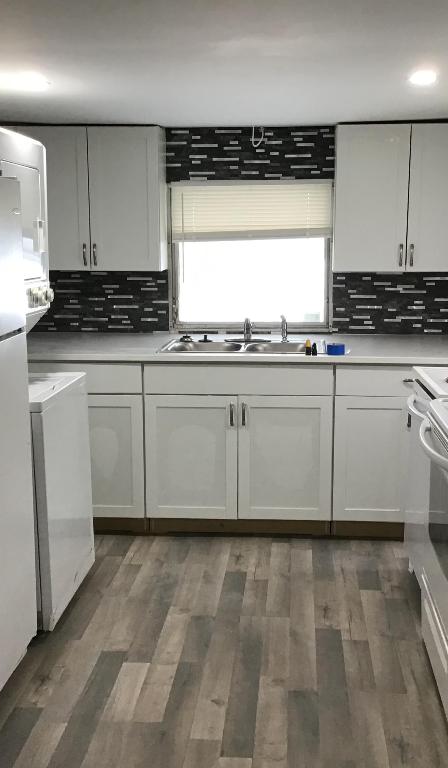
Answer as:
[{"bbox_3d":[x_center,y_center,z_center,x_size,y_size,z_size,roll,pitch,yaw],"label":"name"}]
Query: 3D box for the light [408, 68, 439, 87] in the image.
[{"bbox_3d":[0.761,-1.172,3.513,0.112,0.030,0.112,1,10,4],"label":"light"}]

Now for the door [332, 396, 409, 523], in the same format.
[{"bbox_3d":[0.709,0.367,4.363,0.375,0.606,0.050,1,10,4],"label":"door"}]

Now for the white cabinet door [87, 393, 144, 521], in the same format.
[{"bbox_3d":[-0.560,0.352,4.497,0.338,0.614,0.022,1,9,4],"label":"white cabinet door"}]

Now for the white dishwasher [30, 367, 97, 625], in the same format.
[{"bbox_3d":[-0.962,0.441,3.781,0.685,0.890,0.720,1,10,4],"label":"white dishwasher"}]

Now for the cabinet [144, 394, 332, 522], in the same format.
[{"bbox_3d":[0.089,0.316,4.673,0.910,0.608,0.540,1,10,4],"label":"cabinet"}]

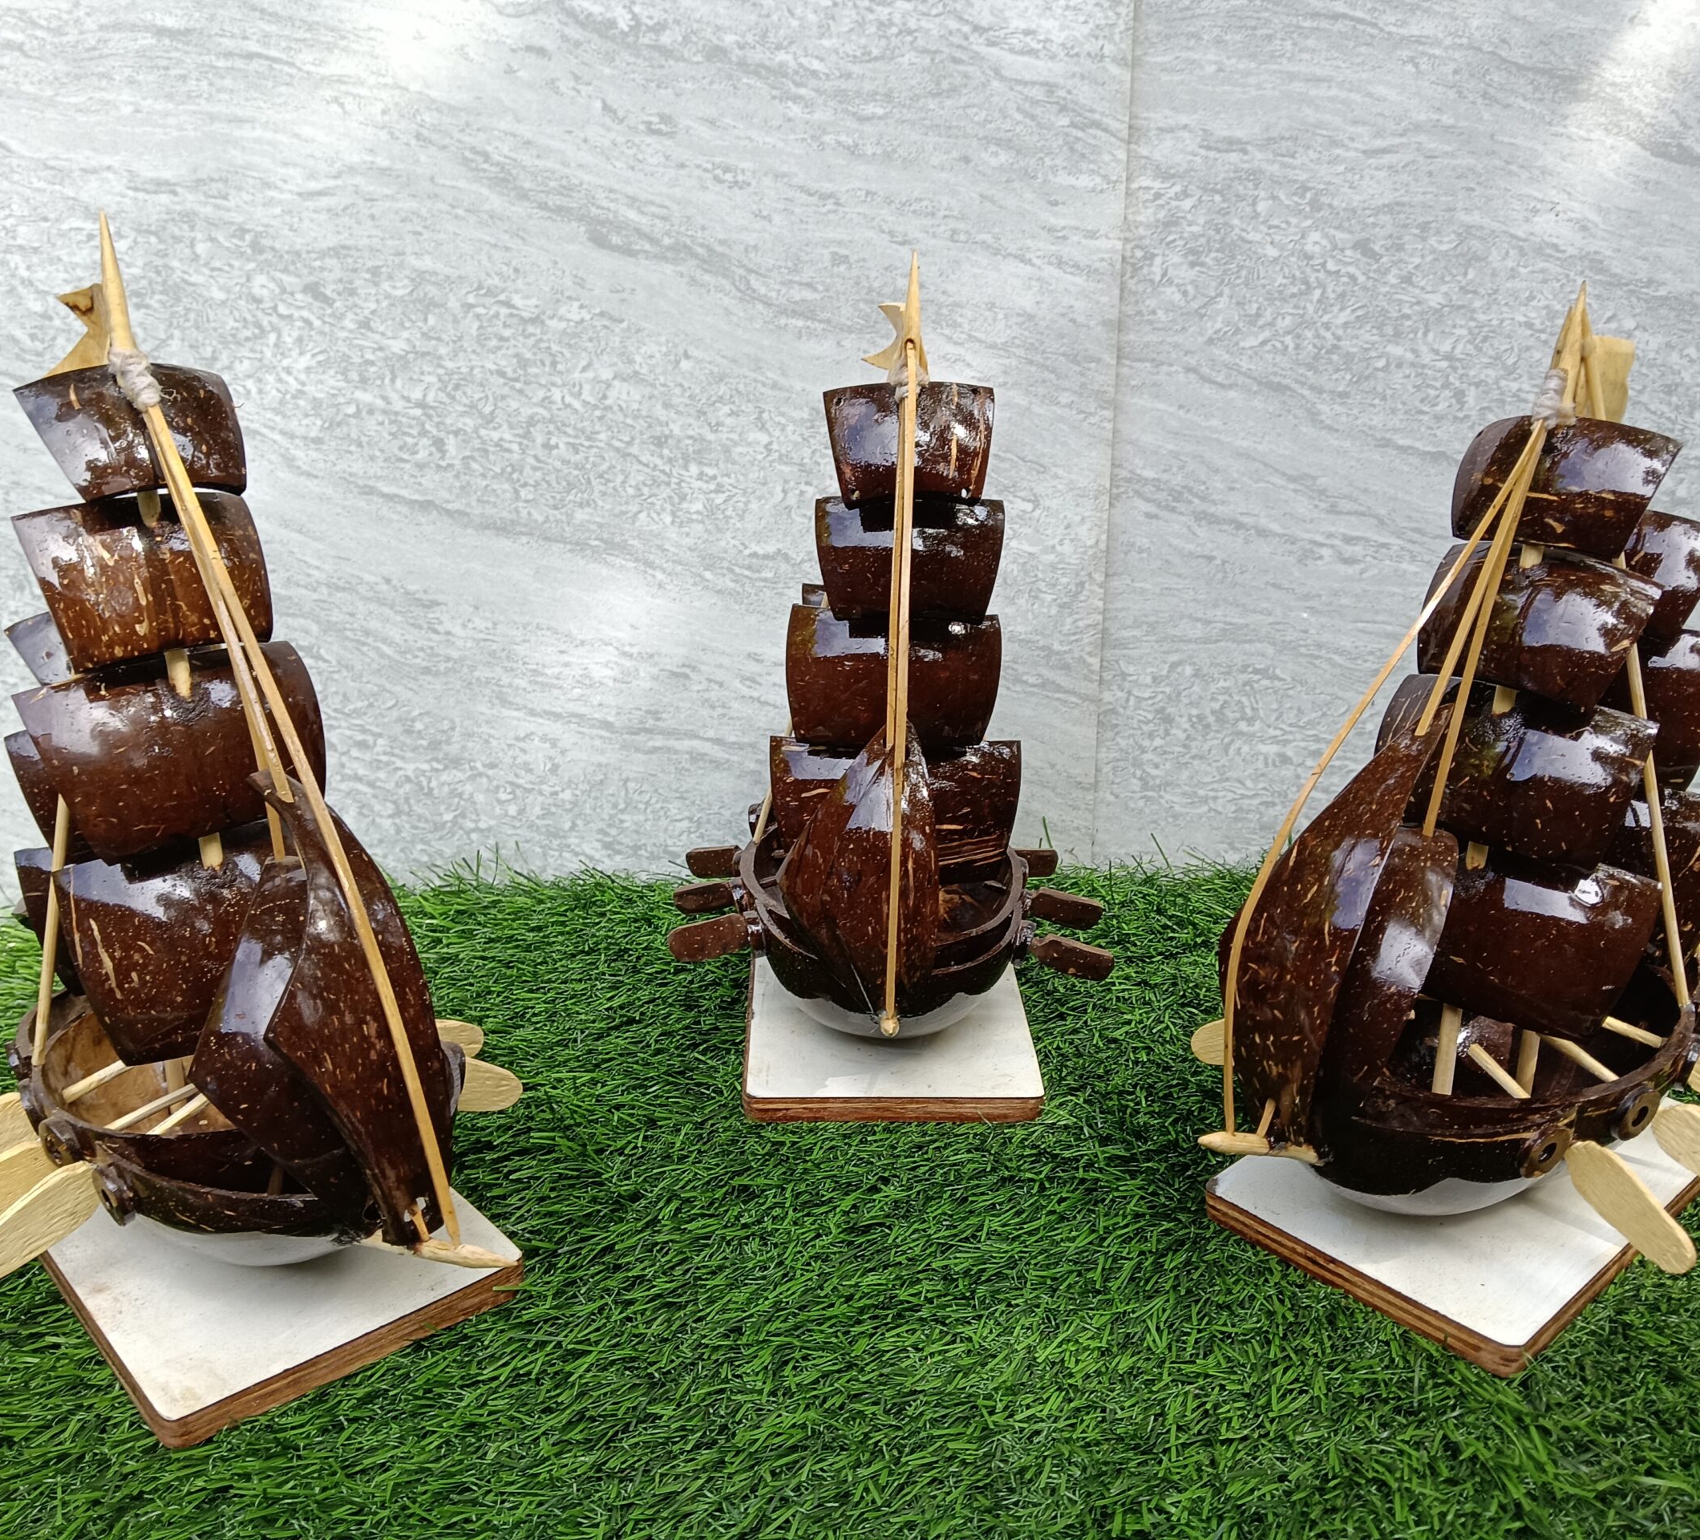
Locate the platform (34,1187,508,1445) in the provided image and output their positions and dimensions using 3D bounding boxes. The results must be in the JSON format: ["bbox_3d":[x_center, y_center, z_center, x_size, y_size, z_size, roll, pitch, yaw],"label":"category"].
[{"bbox_3d":[-0.208,0.152,0.528,0.114,0.012,0.187,-16,25,-40],"label":"platform"}]

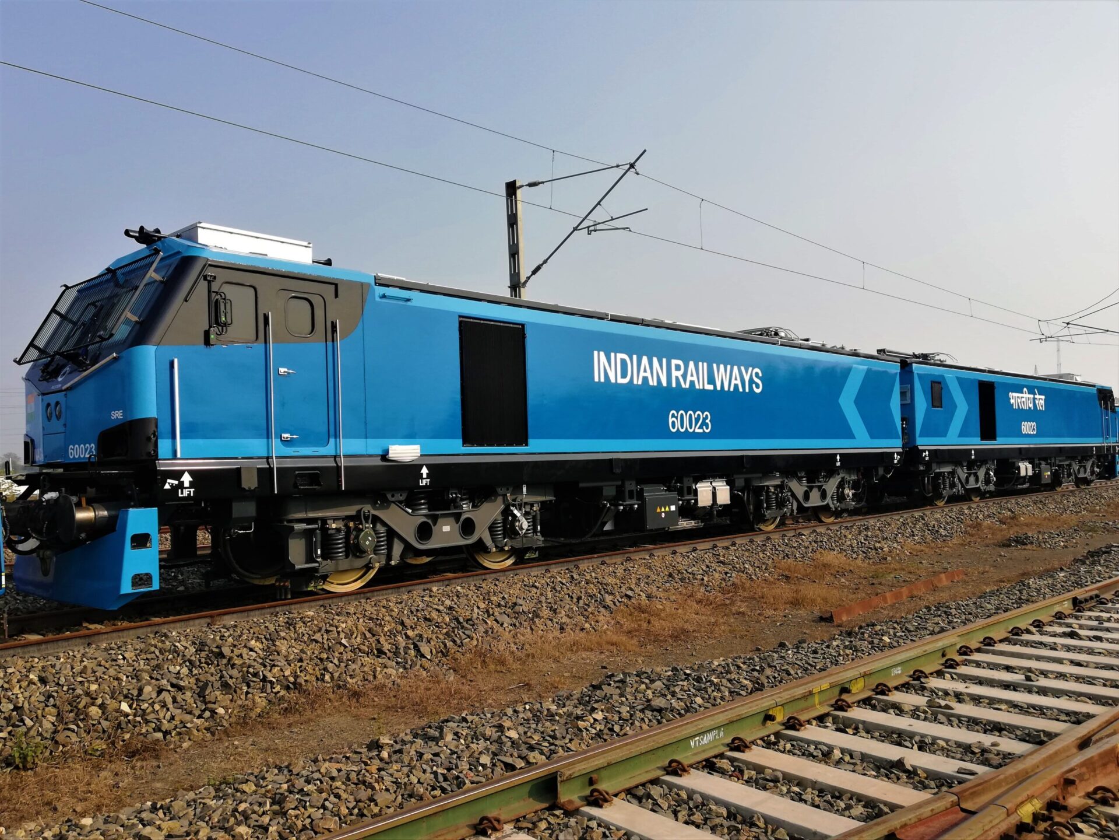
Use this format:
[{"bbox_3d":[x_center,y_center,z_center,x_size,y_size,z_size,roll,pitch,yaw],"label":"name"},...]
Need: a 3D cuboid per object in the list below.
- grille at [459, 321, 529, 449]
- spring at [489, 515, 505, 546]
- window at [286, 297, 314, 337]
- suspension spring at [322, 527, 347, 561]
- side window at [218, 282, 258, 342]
[{"bbox_3d":[-0.926,-0.511,12.274,0.080,1.774,1.233,-4,-4,45],"label":"grille"},{"bbox_3d":[-0.900,1.605,12.667,0.235,0.430,0.235,-1,-3,0],"label":"spring"},{"bbox_3d":[-3.031,-1.202,10.181,0.060,0.493,0.379,-4,-4,45],"label":"window"},{"bbox_3d":[-2.771,1.525,10.783,0.280,0.420,0.280,-1,-3,0],"label":"suspension spring"},{"bbox_3d":[-3.564,-1.178,9.642,0.060,0.656,0.469,-4,-4,45],"label":"side window"}]

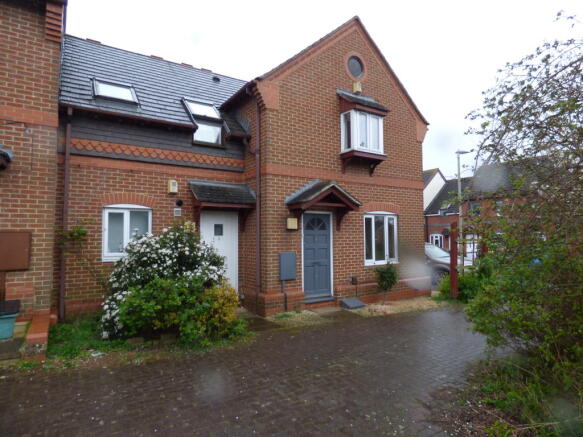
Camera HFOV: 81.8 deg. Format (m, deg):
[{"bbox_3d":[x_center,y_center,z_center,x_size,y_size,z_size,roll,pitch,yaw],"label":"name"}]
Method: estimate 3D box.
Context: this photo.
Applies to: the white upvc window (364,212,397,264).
[{"bbox_3d":[2.385,0.515,9.028,1.270,1.430,0.110,1,-3,-32],"label":"white upvc window"}]

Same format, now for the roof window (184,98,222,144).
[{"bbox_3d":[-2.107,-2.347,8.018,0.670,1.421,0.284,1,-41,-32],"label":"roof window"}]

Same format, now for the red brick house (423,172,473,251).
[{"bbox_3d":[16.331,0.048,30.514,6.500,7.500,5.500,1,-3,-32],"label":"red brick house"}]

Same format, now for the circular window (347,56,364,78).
[{"bbox_3d":[1.702,-3.995,8.921,0.609,0.609,0.101,1,-3,-32],"label":"circular window"}]

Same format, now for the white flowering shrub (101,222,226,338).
[{"bbox_3d":[-2.309,1.011,6.289,2.081,1.827,1.522,1,-3,-32],"label":"white flowering shrub"}]

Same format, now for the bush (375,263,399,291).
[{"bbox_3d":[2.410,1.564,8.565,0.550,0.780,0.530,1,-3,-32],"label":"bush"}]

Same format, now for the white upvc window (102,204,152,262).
[{"bbox_3d":[-3.300,0.289,6.825,0.893,1.147,0.101,1,-3,-32],"label":"white upvc window"}]

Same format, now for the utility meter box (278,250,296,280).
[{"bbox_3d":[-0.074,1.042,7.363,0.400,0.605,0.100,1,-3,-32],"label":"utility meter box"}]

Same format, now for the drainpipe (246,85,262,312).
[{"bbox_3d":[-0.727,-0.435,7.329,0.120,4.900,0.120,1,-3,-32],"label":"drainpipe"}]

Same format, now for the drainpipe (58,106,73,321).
[{"bbox_3d":[-4.147,-0.119,6.186,0.081,3.908,0.091,1,-3,-32],"label":"drainpipe"}]

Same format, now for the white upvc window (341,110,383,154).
[{"bbox_3d":[1.791,-2.111,8.502,1.070,0.970,0.400,1,-3,-32],"label":"white upvc window"}]

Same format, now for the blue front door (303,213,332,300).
[{"bbox_3d":[0.598,0.873,7.909,0.930,2.070,0.100,1,-3,-32],"label":"blue front door"}]

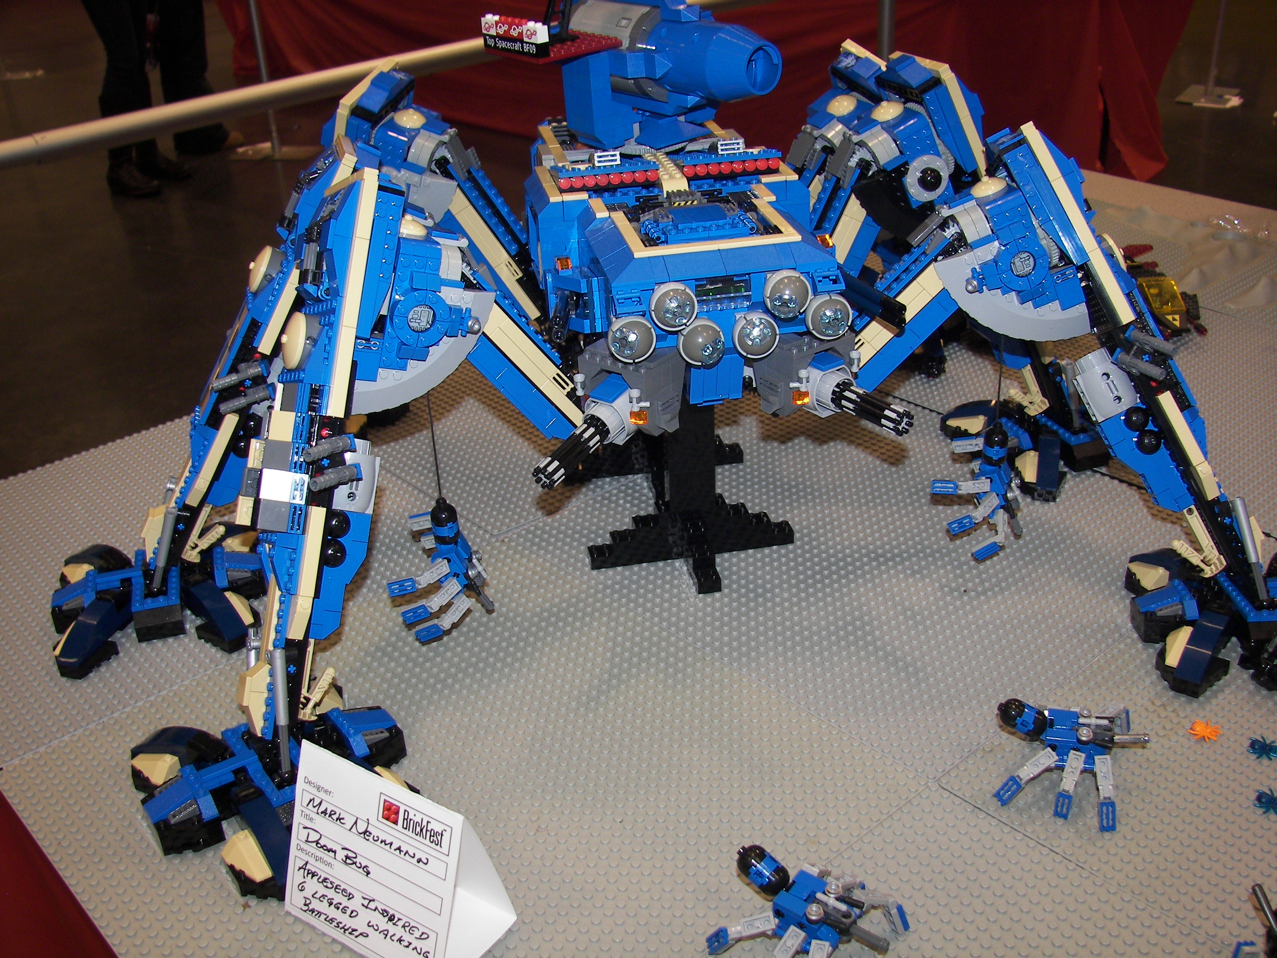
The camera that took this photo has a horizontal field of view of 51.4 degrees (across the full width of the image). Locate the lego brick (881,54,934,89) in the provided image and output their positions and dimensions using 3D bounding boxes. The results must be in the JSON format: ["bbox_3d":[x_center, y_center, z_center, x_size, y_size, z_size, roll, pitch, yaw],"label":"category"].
[{"bbox_3d":[0.171,-0.263,0.853,0.016,0.013,0.041,-35,32,-1],"label":"lego brick"}]

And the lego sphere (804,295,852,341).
[{"bbox_3d":[0.111,-0.094,0.773,0.027,0.027,0.026,-6,28,-7],"label":"lego sphere"}]

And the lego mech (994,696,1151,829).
[{"bbox_3d":[0.235,0.145,0.721,0.084,0.033,0.098,4,28,12],"label":"lego mech"}]

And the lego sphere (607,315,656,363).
[{"bbox_3d":[-0.004,-0.079,0.756,0.027,0.027,0.026,1,28,8],"label":"lego sphere"}]

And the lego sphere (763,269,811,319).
[{"bbox_3d":[0.085,-0.106,0.763,0.027,0.027,0.026,-2,27,1],"label":"lego sphere"}]

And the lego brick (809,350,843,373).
[{"bbox_3d":[0.109,-0.069,0.787,0.016,0.004,0.018,-21,33,-31],"label":"lego brick"}]

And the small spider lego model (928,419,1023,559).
[{"bbox_3d":[0.226,-0.002,0.883,0.060,0.079,0.074,5,28,14],"label":"small spider lego model"}]

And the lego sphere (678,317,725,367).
[{"bbox_3d":[0.036,-0.079,0.762,0.027,0.027,0.026,-2,27,1],"label":"lego sphere"}]

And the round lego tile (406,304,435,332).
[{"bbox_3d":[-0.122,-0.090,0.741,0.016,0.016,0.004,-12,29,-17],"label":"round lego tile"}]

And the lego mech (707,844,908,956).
[{"bbox_3d":[0.071,0.203,0.624,0.093,0.033,0.088,19,35,36],"label":"lego mech"}]

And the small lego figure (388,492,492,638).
[{"bbox_3d":[-0.117,0.047,0.813,0.061,0.080,0.077,-2,27,1],"label":"small lego figure"}]

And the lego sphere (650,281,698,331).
[{"bbox_3d":[0.020,-0.098,0.753,0.027,0.027,0.026,-2,27,1],"label":"lego sphere"}]

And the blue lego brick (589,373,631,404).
[{"bbox_3d":[-0.015,-0.051,0.767,0.016,0.004,0.021,18,48,37],"label":"blue lego brick"}]

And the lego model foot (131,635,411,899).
[{"bbox_3d":[-0.197,0.134,0.715,0.145,0.094,0.156,-19,32,-29],"label":"lego model foot"}]

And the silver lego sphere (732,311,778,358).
[{"bbox_3d":[0.064,-0.078,0.722,0.025,0.026,0.025,-2,28,1],"label":"silver lego sphere"}]

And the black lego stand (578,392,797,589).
[{"bbox_3d":[0.023,-0.054,0.966,0.146,0.176,0.238,-7,28,-8],"label":"black lego stand"}]

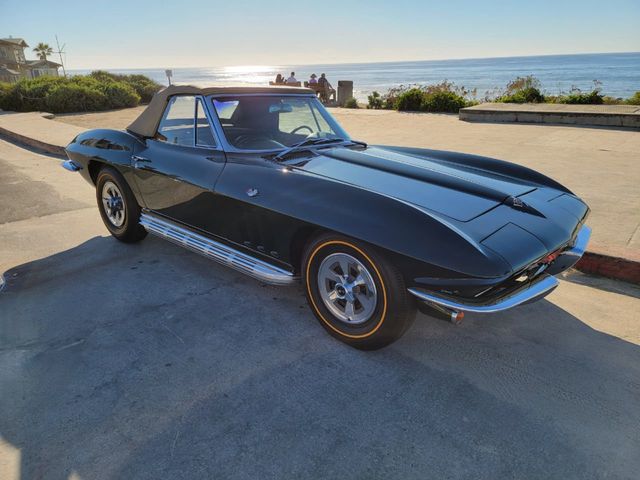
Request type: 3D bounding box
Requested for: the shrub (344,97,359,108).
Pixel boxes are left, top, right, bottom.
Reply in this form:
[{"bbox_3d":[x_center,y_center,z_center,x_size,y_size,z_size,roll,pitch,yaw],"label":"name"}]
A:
[{"bbox_3d":[1.202,-5.299,16.942,0.520,0.460,0.494,0,22,4],"label":"shrub"}]

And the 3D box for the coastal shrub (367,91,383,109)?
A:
[{"bbox_3d":[2.015,-5.214,16.361,0.580,0.680,0.551,1,22,7],"label":"coastal shrub"}]

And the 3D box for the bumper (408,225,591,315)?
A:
[{"bbox_3d":[1.141,0.063,2.472,0.530,0.155,1.670,16,26,37],"label":"bumper"}]

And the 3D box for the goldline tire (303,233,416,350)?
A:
[{"bbox_3d":[0.197,0.229,2.389,0.685,0.685,0.200,18,27,39],"label":"goldline tire"}]

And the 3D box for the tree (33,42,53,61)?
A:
[{"bbox_3d":[-49.975,-32.238,80.695,3.100,6.600,3.100,-14,24,-27],"label":"tree"}]

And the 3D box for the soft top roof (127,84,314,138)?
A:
[{"bbox_3d":[-0.859,-1.108,3.825,1.220,0.410,1.280,16,26,37],"label":"soft top roof"}]

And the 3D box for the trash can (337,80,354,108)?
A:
[{"bbox_3d":[0.993,-5.724,17.366,0.540,0.950,0.540,-1,22,3],"label":"trash can"}]

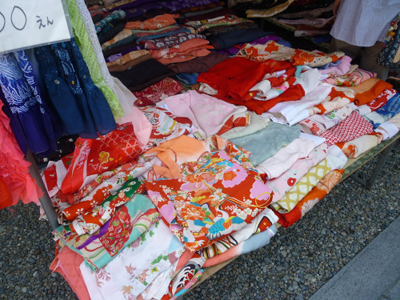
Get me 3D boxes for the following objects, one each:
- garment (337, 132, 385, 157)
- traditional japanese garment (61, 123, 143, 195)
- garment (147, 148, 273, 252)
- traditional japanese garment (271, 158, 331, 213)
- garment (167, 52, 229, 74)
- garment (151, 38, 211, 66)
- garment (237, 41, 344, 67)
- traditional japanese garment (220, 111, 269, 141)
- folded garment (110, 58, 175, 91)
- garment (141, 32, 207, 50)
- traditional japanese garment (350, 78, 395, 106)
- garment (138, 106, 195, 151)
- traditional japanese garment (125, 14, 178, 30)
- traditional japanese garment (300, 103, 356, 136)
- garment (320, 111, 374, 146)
[{"bbox_3d":[0.839,-0.027,1.735,0.266,0.065,0.110,-16,45,-20],"label":"garment"},{"bbox_3d":[-0.452,0.009,1.480,0.420,0.080,0.290,-25,48,-30],"label":"traditional japanese garment"},{"bbox_3d":[0.043,0.176,1.300,0.400,0.090,0.325,-25,48,-30],"label":"garment"},{"bbox_3d":[0.474,0.144,1.521,0.431,0.060,0.120,-31,51,-32],"label":"traditional japanese garment"},{"bbox_3d":[-0.007,-0.538,2.125,0.420,0.060,0.200,-25,48,-30],"label":"garment"},{"bbox_3d":[-0.110,-0.621,2.129,0.400,0.070,0.220,-25,48,-30],"label":"garment"},{"bbox_3d":[0.629,-0.655,2.324,0.712,0.110,0.220,2,42,-1],"label":"garment"},{"bbox_3d":[0.237,-0.130,1.756,0.288,0.065,0.150,-21,47,-24],"label":"traditional japanese garment"},{"bbox_3d":[-0.336,-0.439,1.946,0.330,0.060,0.270,-25,48,-30],"label":"folded garment"},{"bbox_3d":[-0.179,-0.701,2.129,0.390,0.055,0.190,-25,48,-30],"label":"garment"},{"bbox_3d":[0.973,-0.350,2.006,0.370,0.065,0.180,-25,48,-30],"label":"traditional japanese garment"},{"bbox_3d":[-0.157,-0.115,1.701,0.242,0.080,0.220,-17,45,-21],"label":"garment"},{"bbox_3d":[-0.333,-0.903,2.381,0.375,0.070,0.220,-16,45,-20],"label":"traditional japanese garment"},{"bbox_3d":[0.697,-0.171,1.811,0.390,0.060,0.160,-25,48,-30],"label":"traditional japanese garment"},{"bbox_3d":[0.755,-0.106,1.735,0.360,0.055,0.170,-25,48,-30],"label":"garment"}]

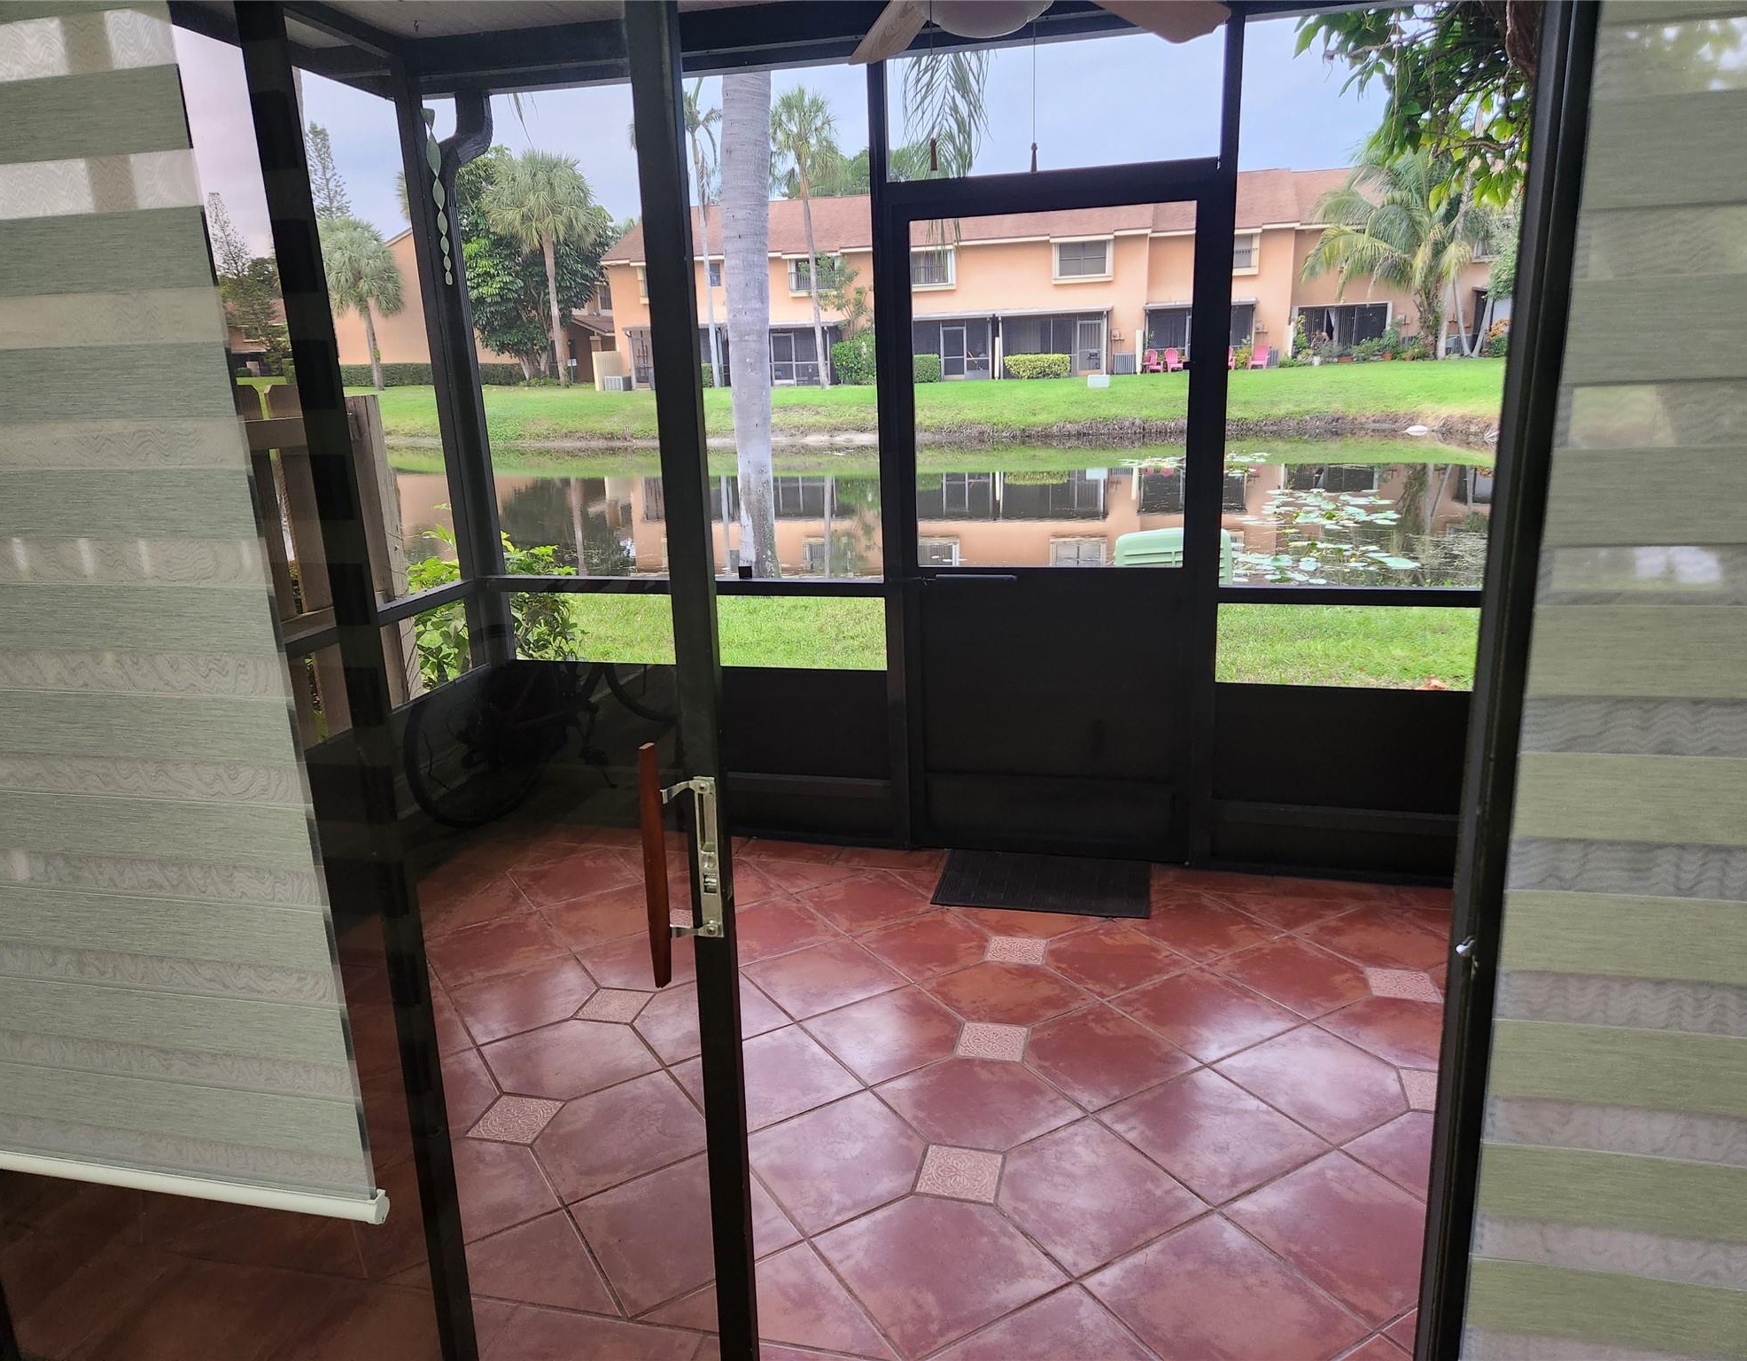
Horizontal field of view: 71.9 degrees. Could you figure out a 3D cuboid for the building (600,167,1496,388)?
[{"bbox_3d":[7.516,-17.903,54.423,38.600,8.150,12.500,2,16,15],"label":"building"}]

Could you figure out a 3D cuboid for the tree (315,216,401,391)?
[{"bbox_3d":[-24.687,-18.253,58.509,3.801,8.162,3.801,-8,16,-21],"label":"tree"}]

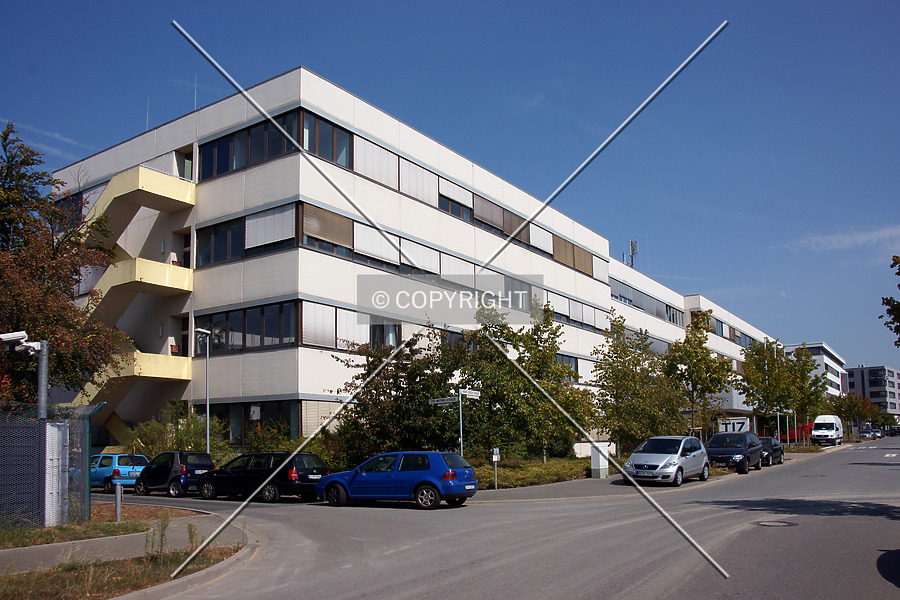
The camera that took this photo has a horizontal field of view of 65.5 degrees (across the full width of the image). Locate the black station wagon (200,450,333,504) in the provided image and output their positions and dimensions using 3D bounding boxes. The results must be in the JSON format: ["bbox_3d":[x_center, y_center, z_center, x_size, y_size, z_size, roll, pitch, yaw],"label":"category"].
[{"bbox_3d":[-6.018,5.520,22.064,4.400,1.480,1.740,-5,-12,25],"label":"black station wagon"}]

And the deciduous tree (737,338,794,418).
[{"bbox_3d":[18.800,5.950,41.400,3.300,7.300,3.300,-8,-13,34],"label":"deciduous tree"}]

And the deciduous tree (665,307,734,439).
[{"bbox_3d":[10.413,3.875,29.283,2.900,6.843,2.900,-7,-11,33],"label":"deciduous tree"}]

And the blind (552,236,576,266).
[{"bbox_3d":[8.387,-3.523,51.467,0.100,1.918,3.357,-7,-11,33],"label":"blind"}]

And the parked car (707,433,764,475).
[{"bbox_3d":[12.900,6.980,32.200,1.980,1.770,4.800,-8,-13,34],"label":"parked car"}]

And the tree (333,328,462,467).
[{"bbox_3d":[-1.775,3.762,24.323,4.600,5.520,4.400,0,-11,0],"label":"tree"}]

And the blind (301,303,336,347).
[{"bbox_3d":[-5.541,1.087,29.788,0.100,1.734,1.913,-8,-13,34],"label":"blind"}]

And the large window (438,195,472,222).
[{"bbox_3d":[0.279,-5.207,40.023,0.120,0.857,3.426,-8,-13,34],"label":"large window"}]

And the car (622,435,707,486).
[{"bbox_3d":[7.184,5.265,23.205,1.760,1.590,3.840,-9,-14,39],"label":"car"}]

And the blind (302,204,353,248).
[{"bbox_3d":[-5.000,-2.982,28.656,0.100,1.250,2.800,-7,-13,34],"label":"blind"}]

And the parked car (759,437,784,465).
[{"bbox_3d":[16.489,8.099,37.473,1.760,1.430,4.400,-7,-11,33],"label":"parked car"}]

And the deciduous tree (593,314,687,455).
[{"bbox_3d":[8.668,4.122,32.800,4.400,7.280,4.400,-7,-13,34],"label":"deciduous tree"}]

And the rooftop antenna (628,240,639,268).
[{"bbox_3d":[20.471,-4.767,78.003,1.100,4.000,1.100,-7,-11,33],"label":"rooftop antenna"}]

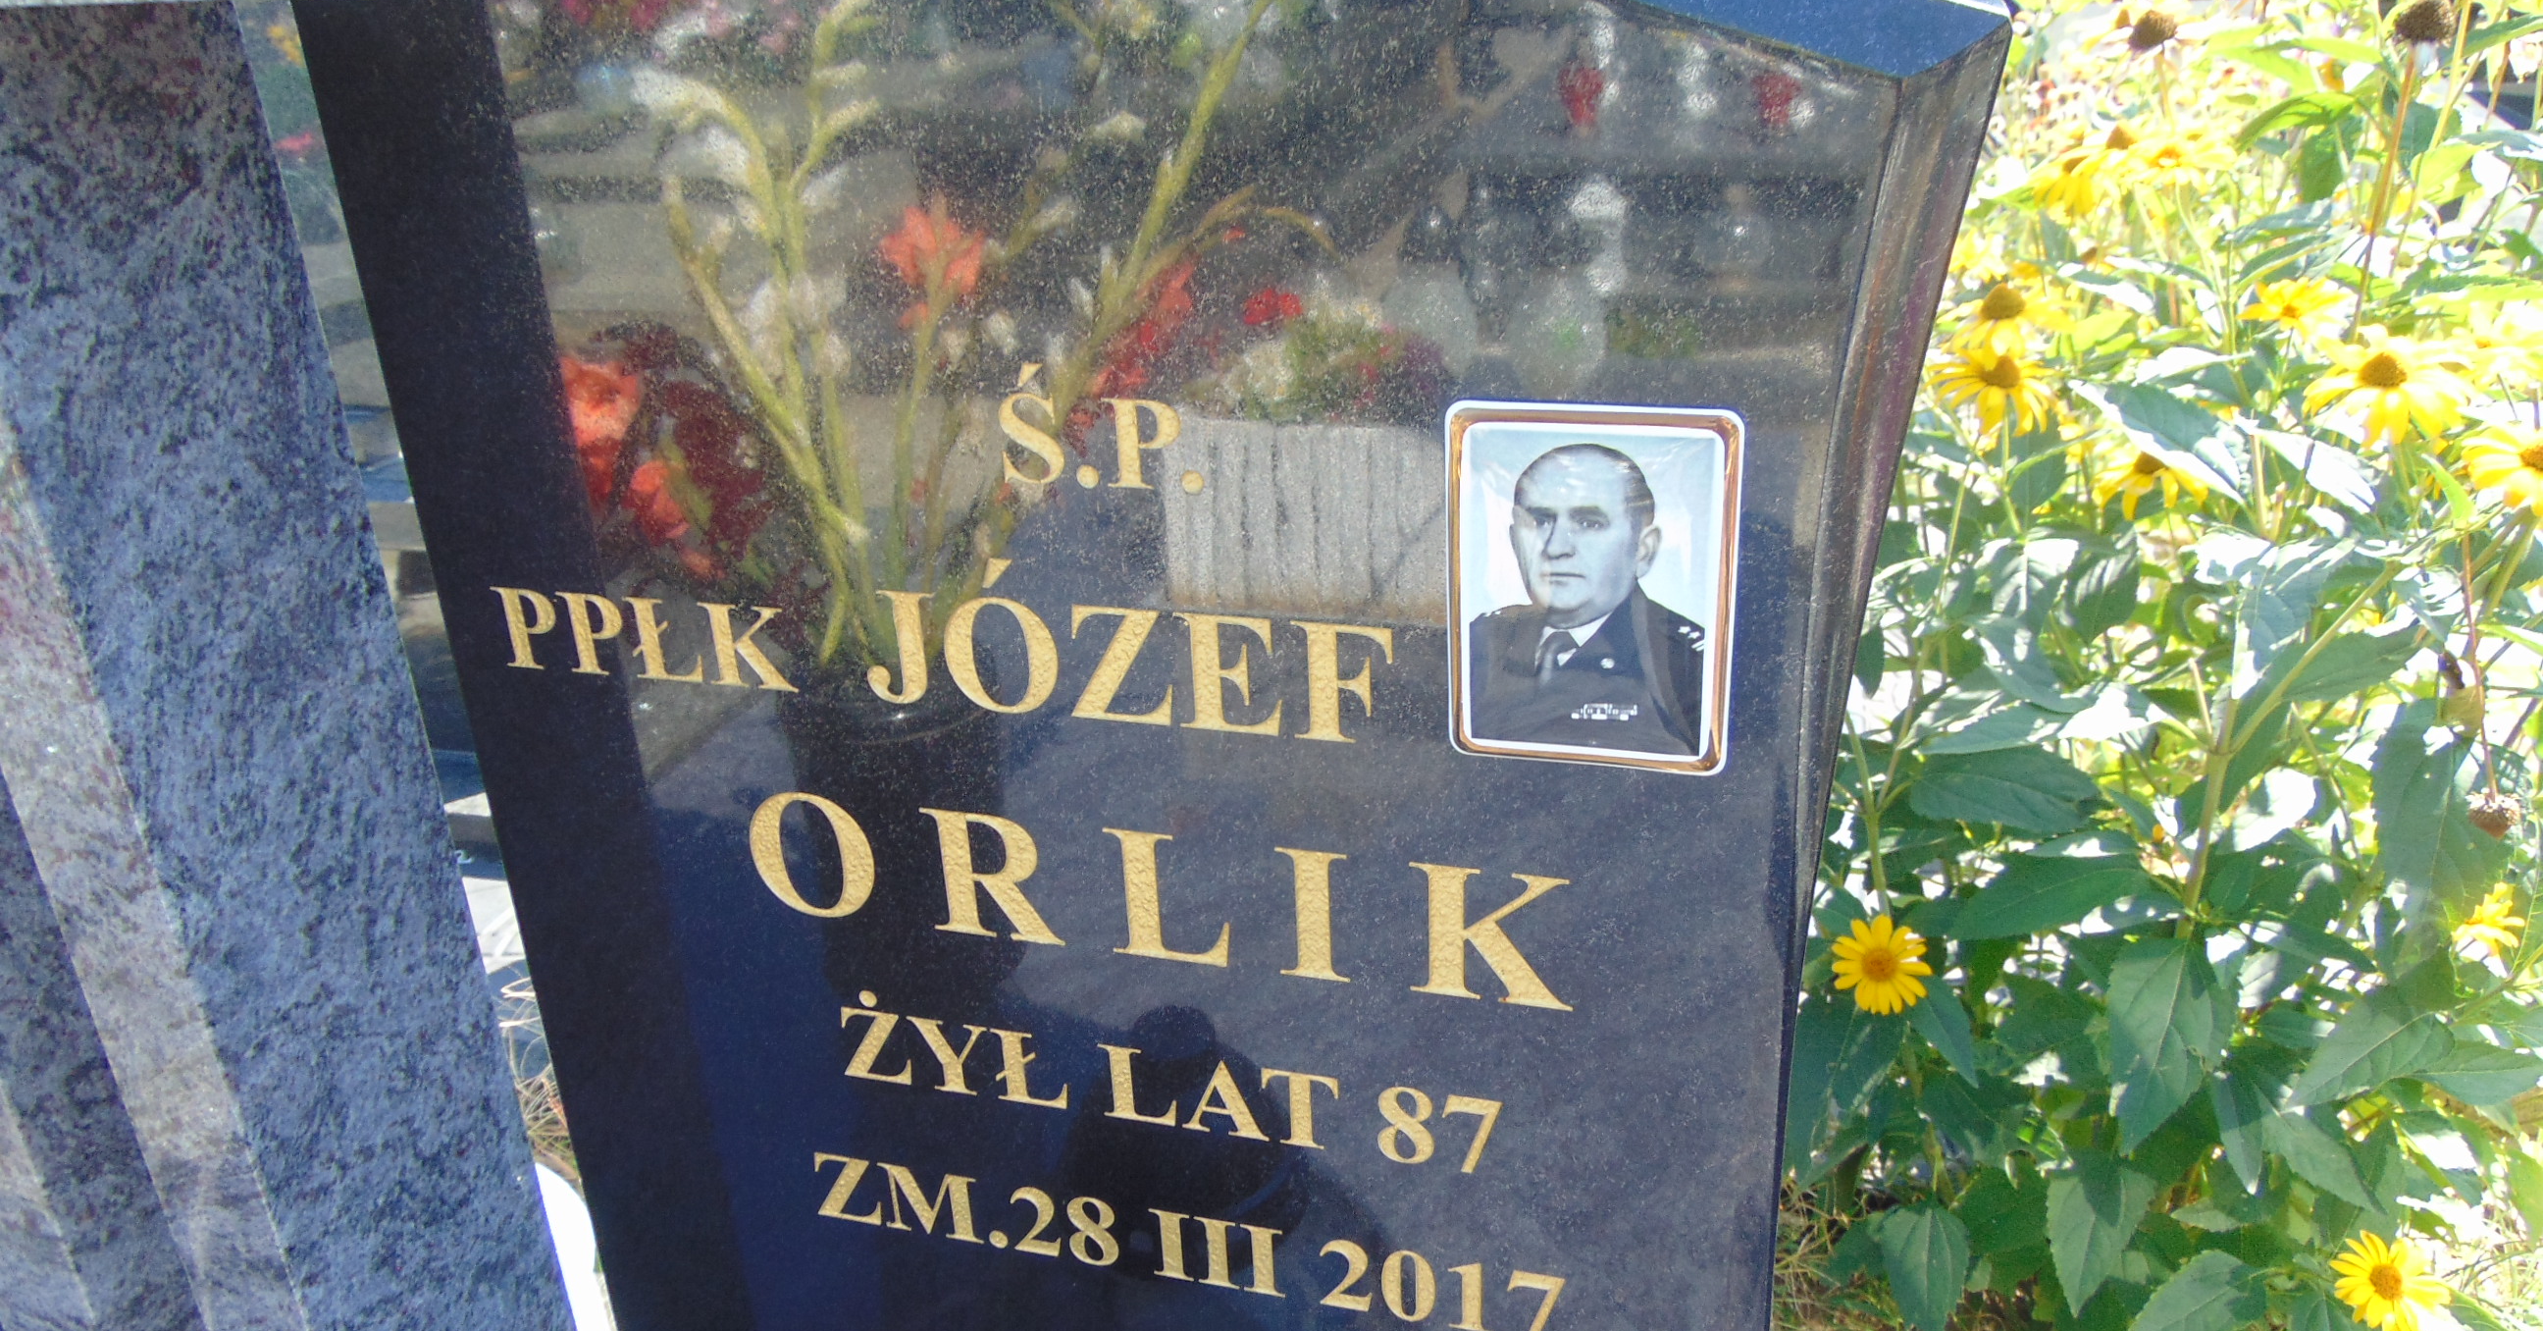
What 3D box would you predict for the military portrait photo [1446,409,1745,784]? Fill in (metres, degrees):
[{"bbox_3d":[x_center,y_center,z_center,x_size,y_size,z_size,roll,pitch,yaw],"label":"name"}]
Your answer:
[{"bbox_3d":[0.100,-0.022,0.578,0.090,0.120,0.008,5,25,16],"label":"military portrait photo"}]

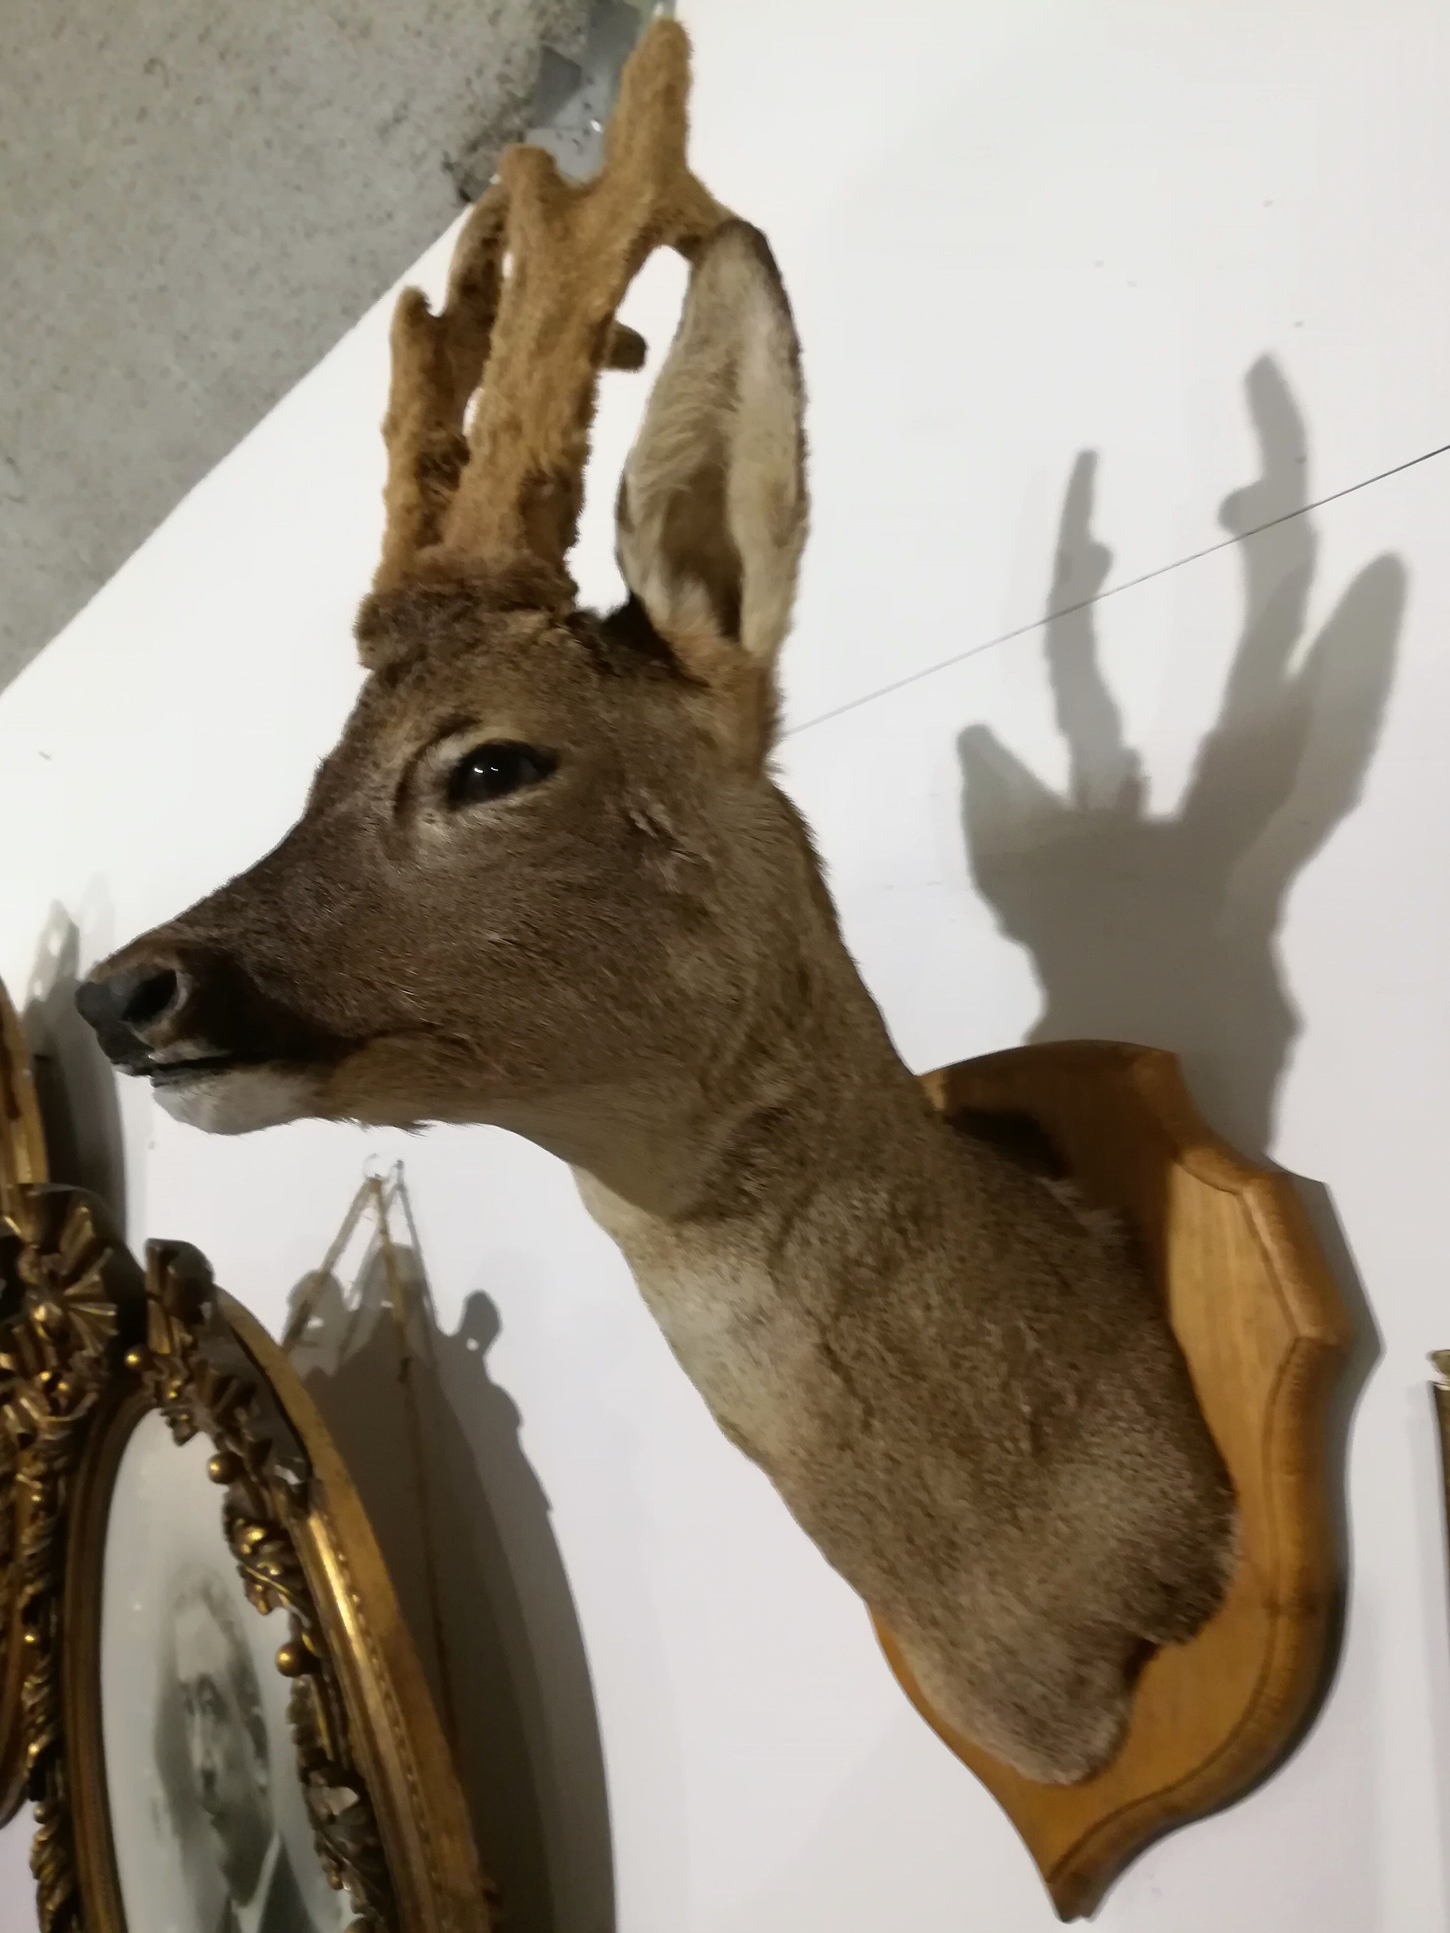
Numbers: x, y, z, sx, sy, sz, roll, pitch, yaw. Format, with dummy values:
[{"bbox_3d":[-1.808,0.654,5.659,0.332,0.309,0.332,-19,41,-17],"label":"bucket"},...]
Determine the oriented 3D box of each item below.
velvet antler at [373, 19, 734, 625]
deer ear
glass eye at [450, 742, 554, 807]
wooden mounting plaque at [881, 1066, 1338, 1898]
[{"bbox_3d":[-0.047,-0.190,0.458,0.106,0.213,0.102,16,-22,-40],"label":"velvet antler"},{"bbox_3d":[-0.003,-0.142,0.406,0.052,0.122,0.038,5,11,3],"label":"deer ear"},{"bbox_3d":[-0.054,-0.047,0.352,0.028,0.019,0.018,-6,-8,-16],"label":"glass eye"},{"bbox_3d":[0.120,0.172,0.519,0.021,0.303,0.210,16,-22,-40],"label":"wooden mounting plaque"}]

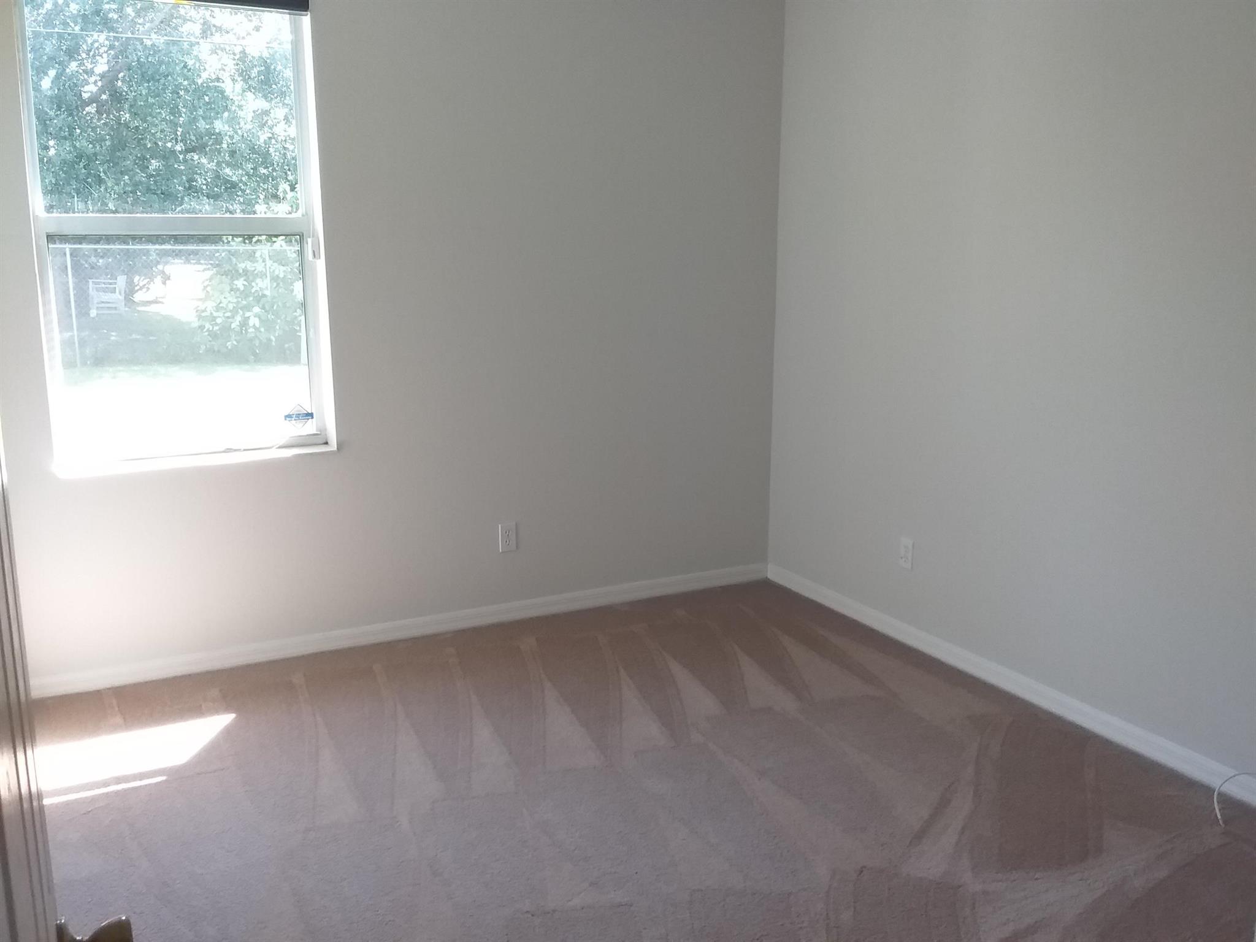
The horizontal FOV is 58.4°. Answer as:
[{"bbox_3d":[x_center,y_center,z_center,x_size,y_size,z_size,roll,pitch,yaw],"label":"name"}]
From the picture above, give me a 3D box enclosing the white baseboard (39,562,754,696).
[{"bbox_3d":[-0.714,0.594,4.463,3.040,0.081,0.016,-6,14,-27],"label":"white baseboard"}]

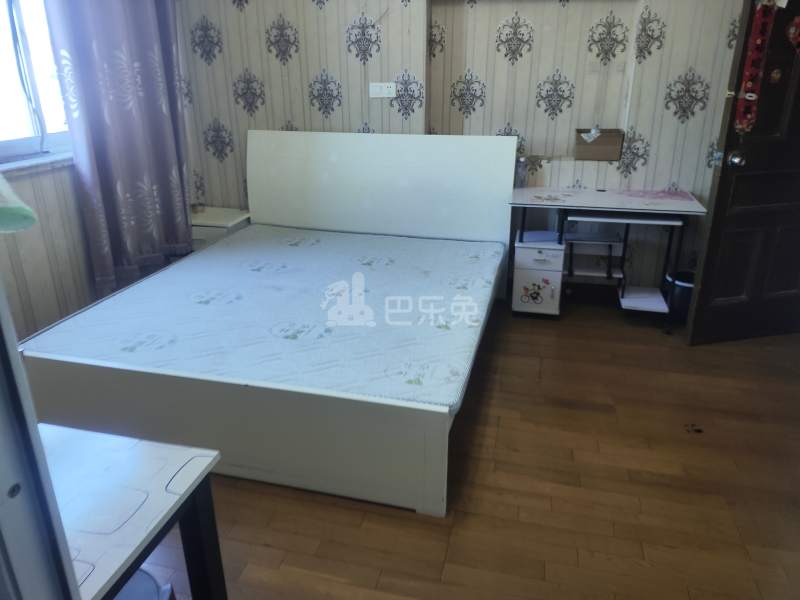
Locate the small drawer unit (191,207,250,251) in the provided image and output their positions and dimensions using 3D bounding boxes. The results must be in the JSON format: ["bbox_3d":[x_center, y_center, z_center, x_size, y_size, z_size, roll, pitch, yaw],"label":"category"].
[{"bbox_3d":[-1.397,-0.401,4.345,0.580,0.475,0.470,5,23,13],"label":"small drawer unit"}]

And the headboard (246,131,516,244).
[{"bbox_3d":[-0.173,-0.594,4.006,1.874,1.073,0.110,5,23,13],"label":"headboard"}]

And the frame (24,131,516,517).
[{"bbox_3d":[-0.435,-0.200,3.046,1.850,1.090,2.139,5,23,14],"label":"frame"}]

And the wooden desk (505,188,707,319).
[{"bbox_3d":[1.236,-0.282,3.669,1.065,0.732,0.580,5,23,13],"label":"wooden desk"}]

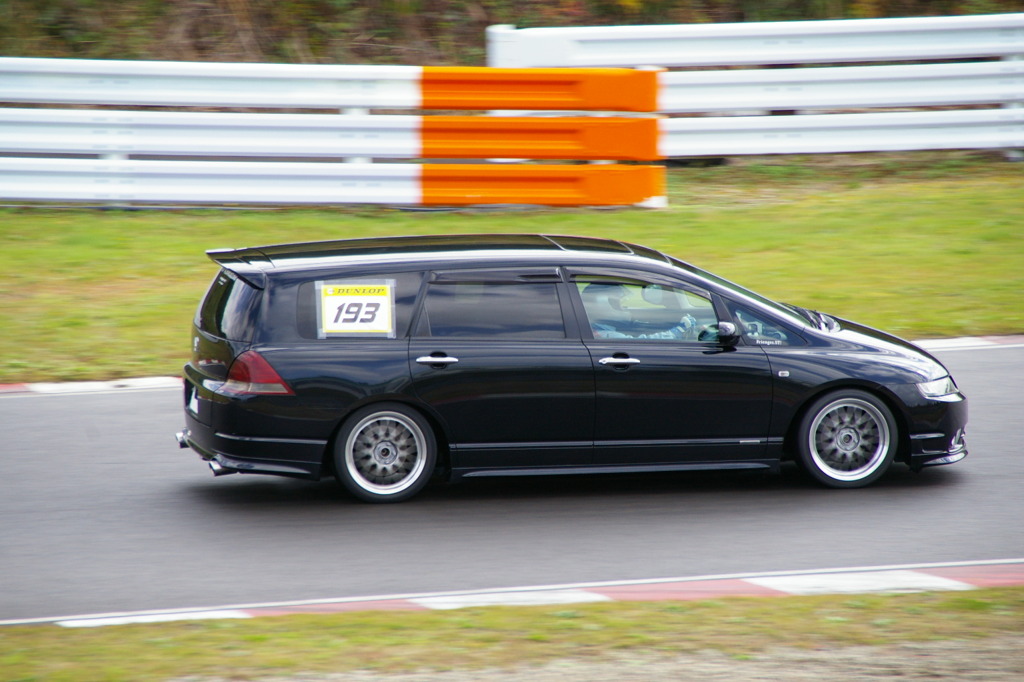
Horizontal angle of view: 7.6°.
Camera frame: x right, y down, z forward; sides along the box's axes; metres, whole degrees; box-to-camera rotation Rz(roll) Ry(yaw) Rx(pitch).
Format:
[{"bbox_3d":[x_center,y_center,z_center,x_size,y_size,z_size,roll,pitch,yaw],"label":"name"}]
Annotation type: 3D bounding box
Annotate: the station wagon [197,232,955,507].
[{"bbox_3d":[0.428,0.100,46.538,4.810,1.490,1.830,-2,6,-12],"label":"station wagon"}]

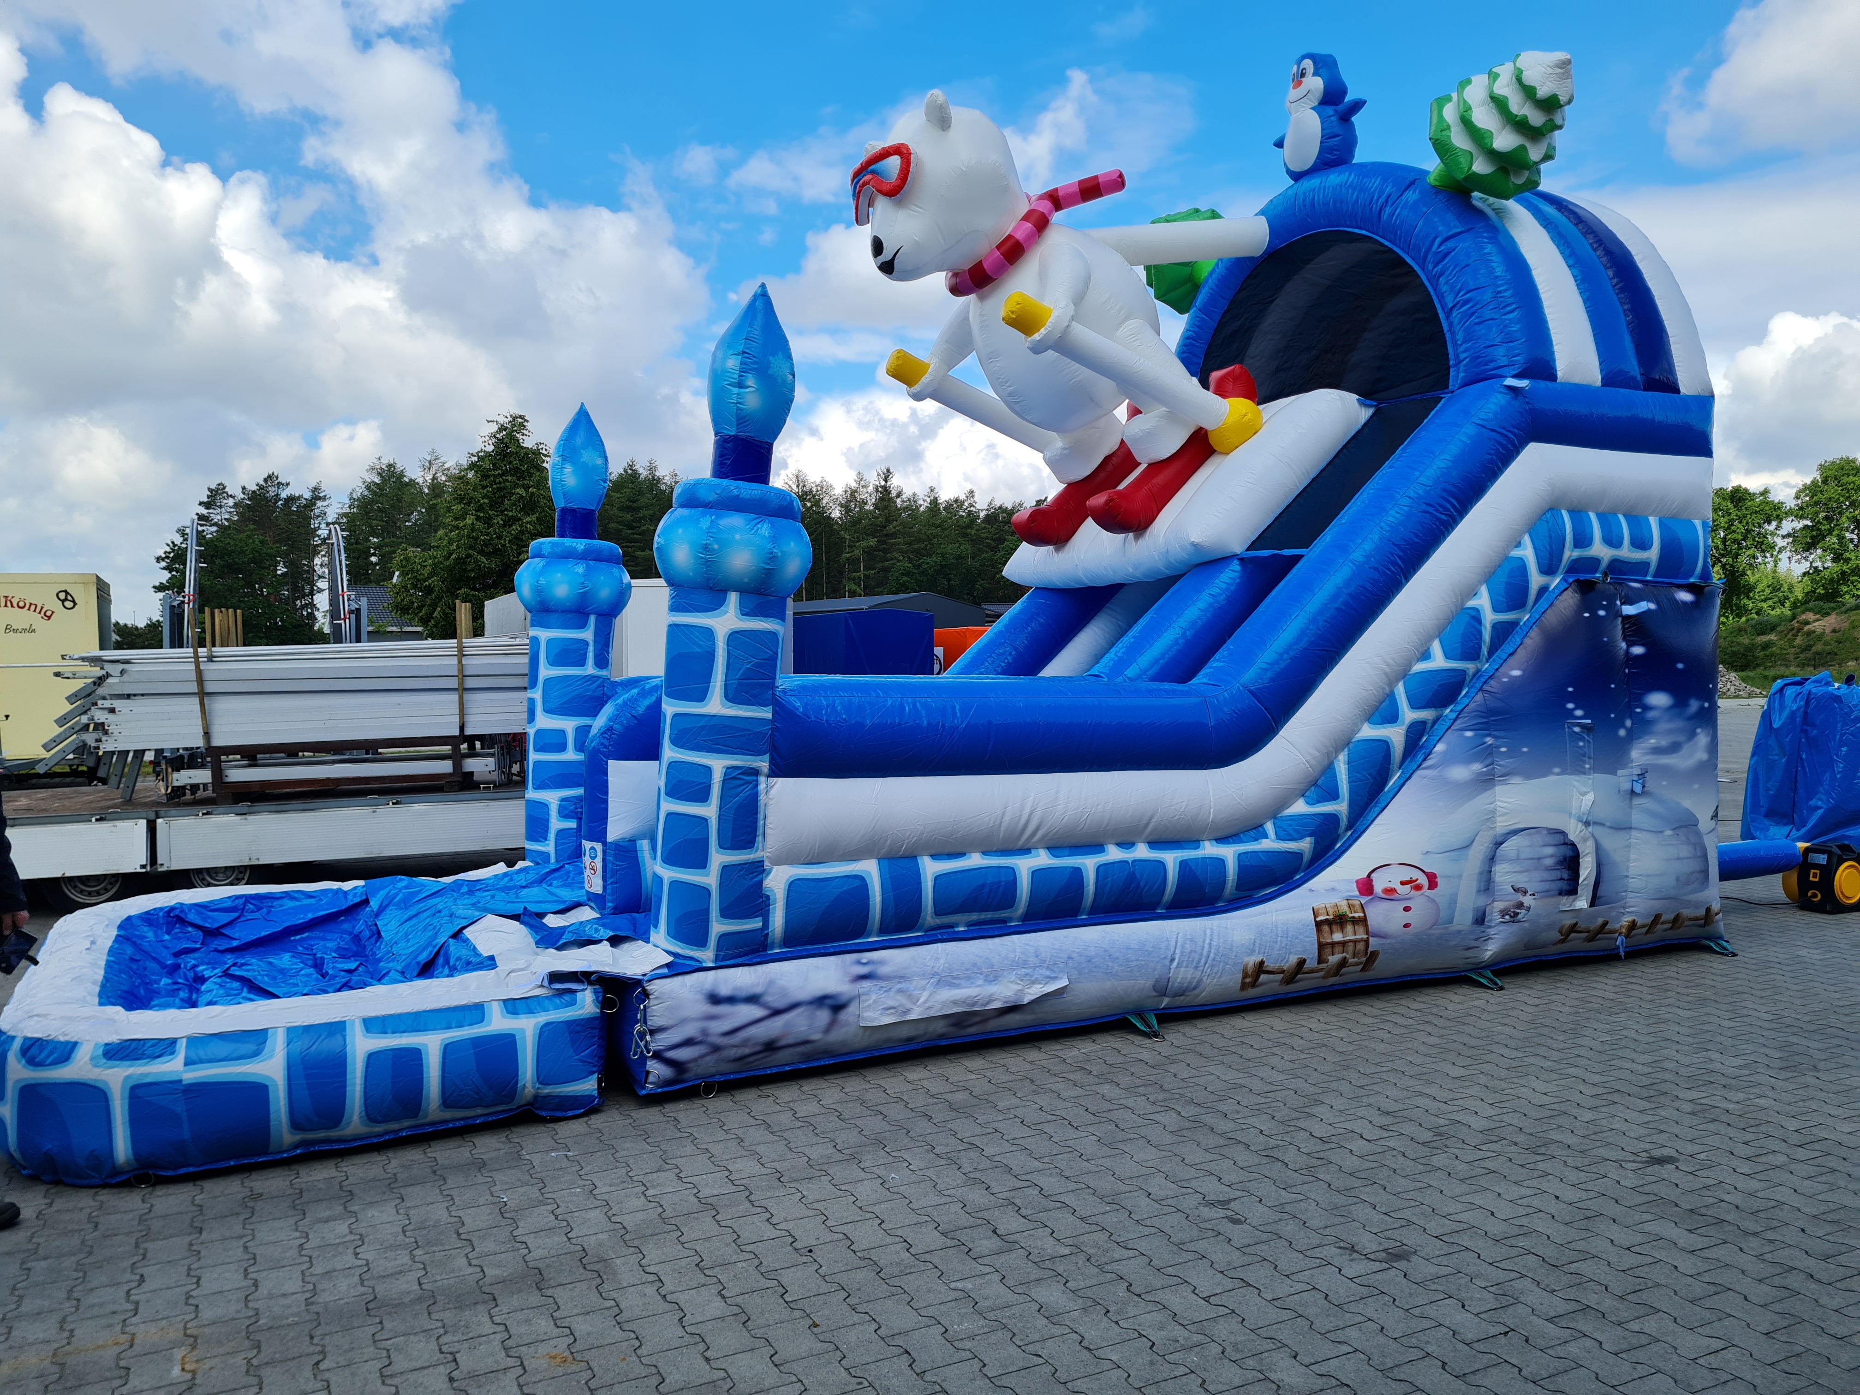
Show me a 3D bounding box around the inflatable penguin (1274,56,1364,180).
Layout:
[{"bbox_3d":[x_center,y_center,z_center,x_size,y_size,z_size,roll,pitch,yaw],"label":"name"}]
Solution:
[{"bbox_3d":[2.478,-3.750,9.031,0.500,0.800,0.780,-1,2,-26],"label":"inflatable penguin"}]

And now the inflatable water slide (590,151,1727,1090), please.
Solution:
[{"bbox_3d":[0.958,-0.955,8.417,6.450,4.860,3.700,-1,2,-26],"label":"inflatable water slide"}]

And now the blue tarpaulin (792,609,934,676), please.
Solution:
[{"bbox_3d":[-1.582,-0.731,30.144,2.050,2.100,3.800,-1,2,-25],"label":"blue tarpaulin"}]

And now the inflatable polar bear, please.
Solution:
[{"bbox_3d":[0.631,-2.238,8.195,2.250,2.100,1.720,-1,2,-26],"label":"inflatable polar bear"}]

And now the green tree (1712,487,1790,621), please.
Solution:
[{"bbox_3d":[40.268,-6.631,69.856,6.500,8.000,6.500,1,2,30],"label":"green tree"}]

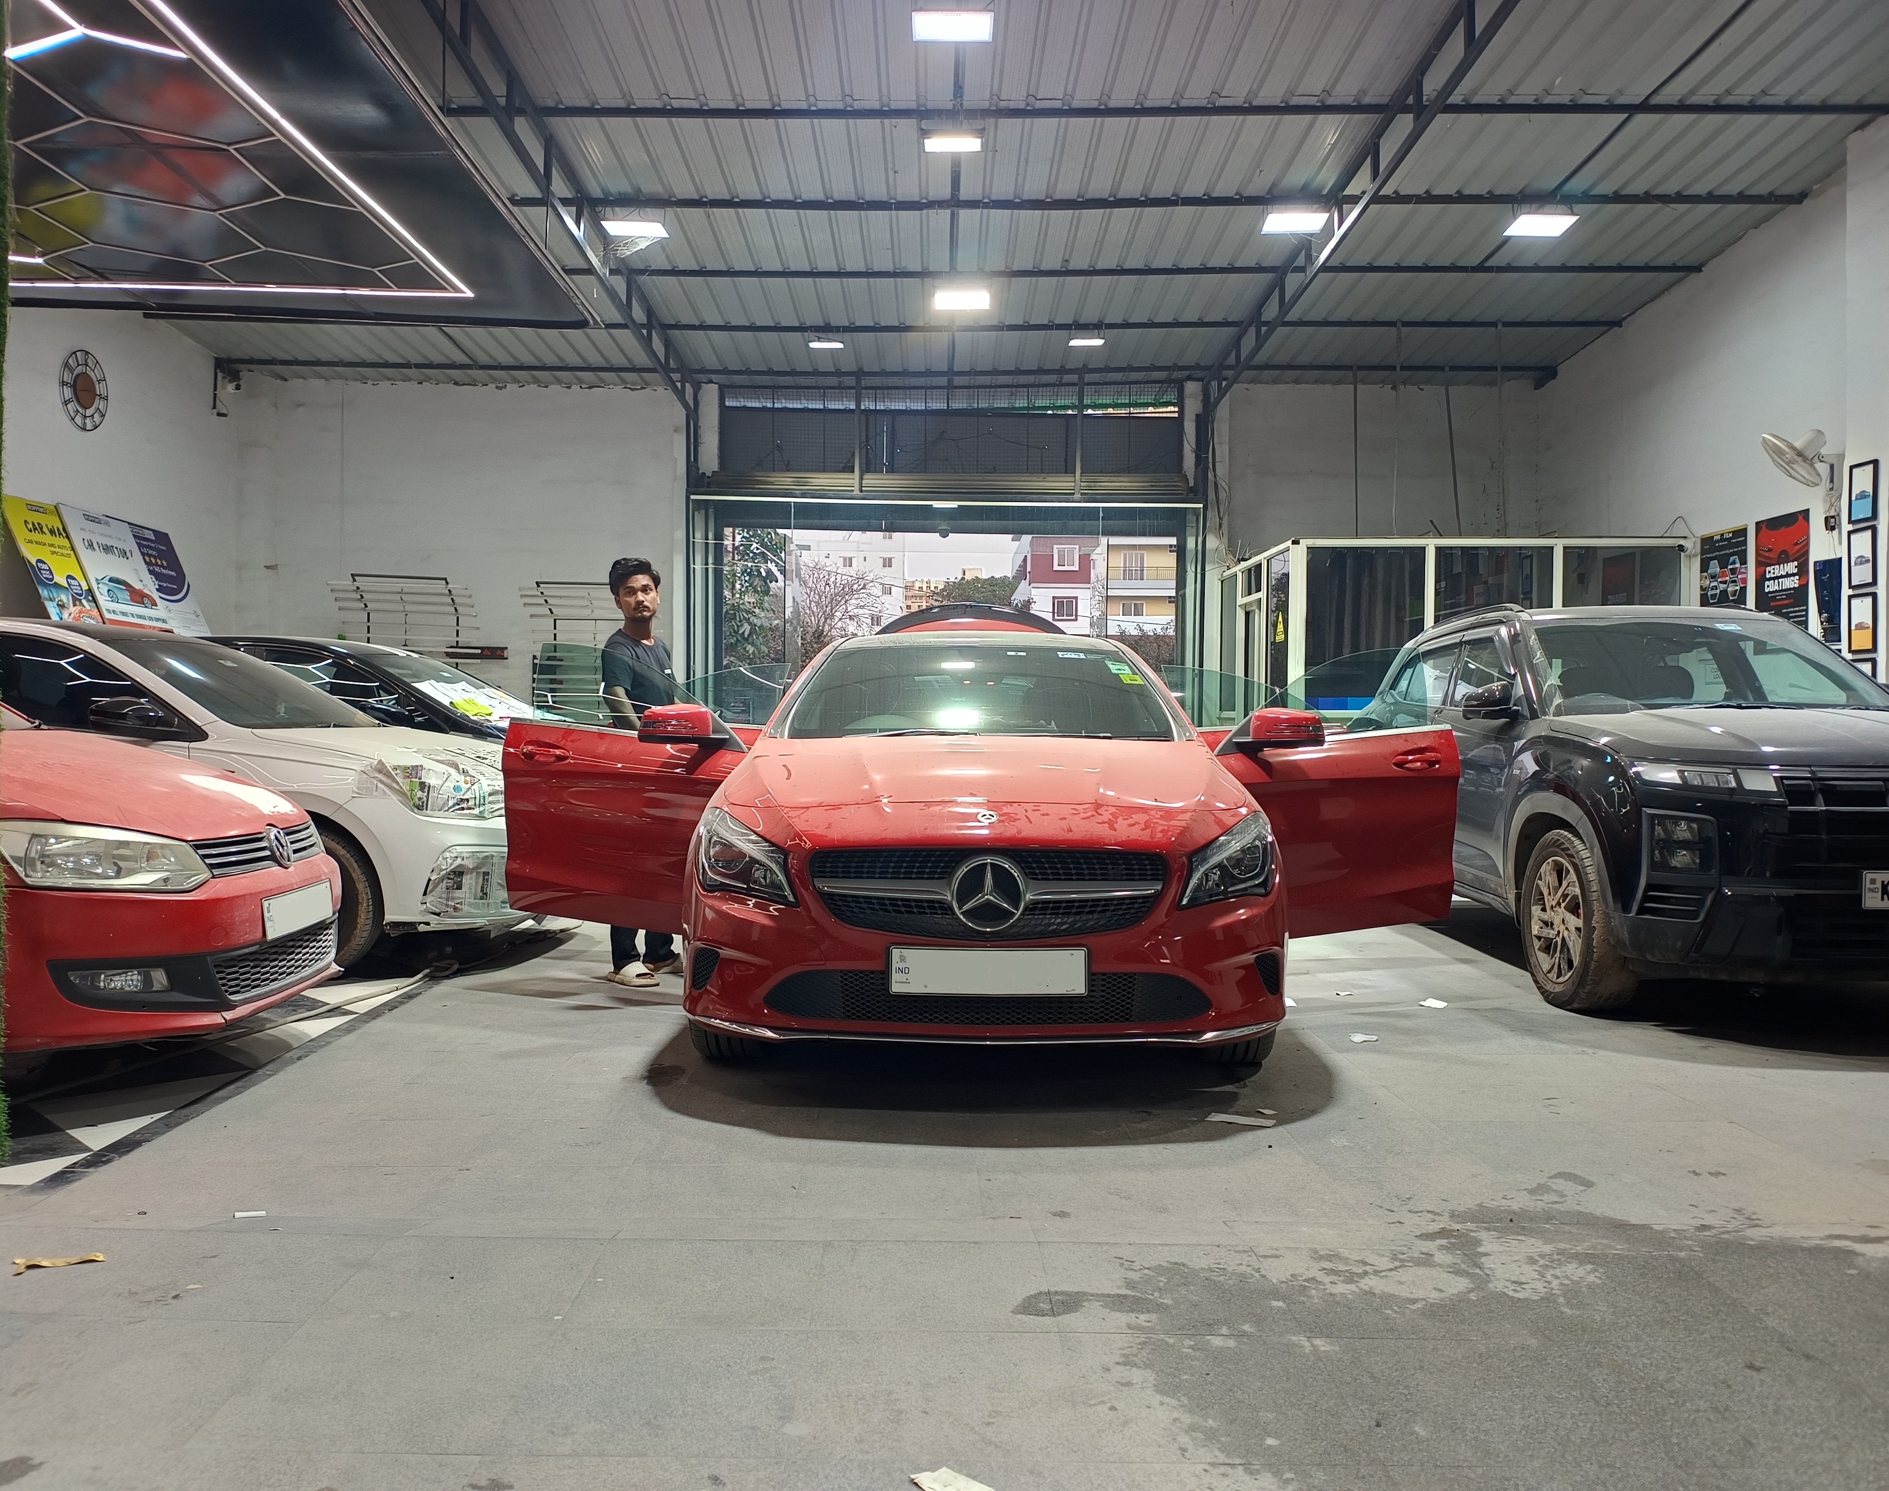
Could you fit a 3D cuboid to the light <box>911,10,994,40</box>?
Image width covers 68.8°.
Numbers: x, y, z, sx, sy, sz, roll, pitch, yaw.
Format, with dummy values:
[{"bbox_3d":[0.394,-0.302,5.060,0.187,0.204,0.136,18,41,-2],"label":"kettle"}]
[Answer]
[{"bbox_3d":[0.036,-3.400,6.450,0.385,0.090,0.270,0,0,0],"label":"light"}]

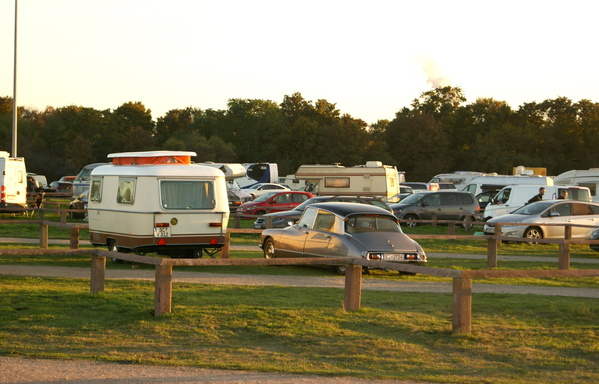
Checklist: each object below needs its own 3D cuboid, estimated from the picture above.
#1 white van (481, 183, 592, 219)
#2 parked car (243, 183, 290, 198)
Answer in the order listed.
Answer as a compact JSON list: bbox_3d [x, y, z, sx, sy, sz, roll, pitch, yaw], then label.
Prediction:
[{"bbox_3d":[9.835,0.731,57.000,1.990,1.980,5.000,1,0,-29],"label":"white van"},{"bbox_3d":[-2.656,0.100,98.000,4.500,1.450,1.800,1,0,-28],"label":"parked car"}]

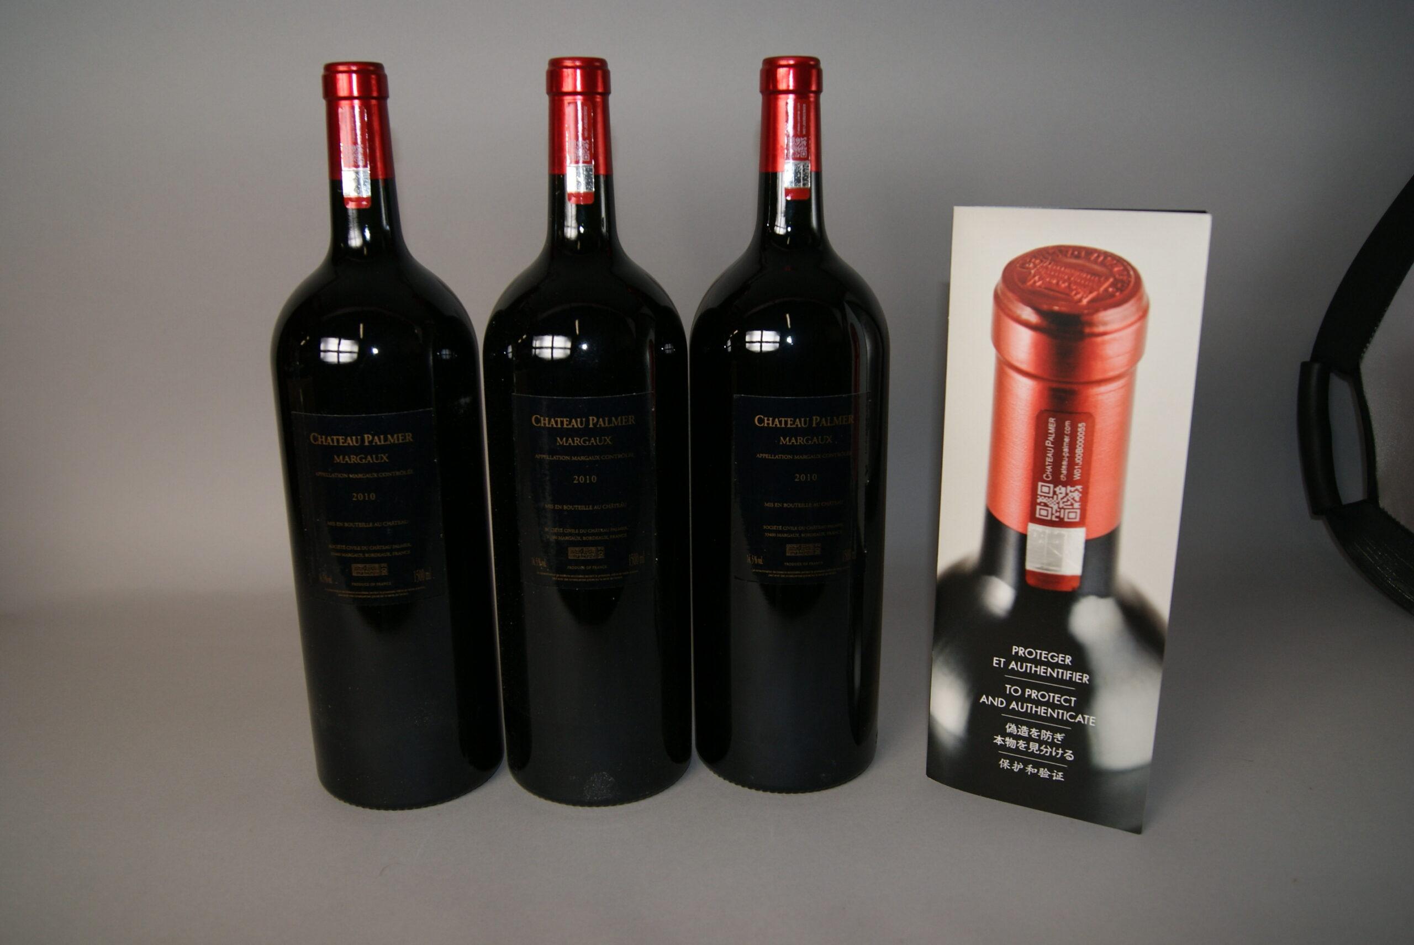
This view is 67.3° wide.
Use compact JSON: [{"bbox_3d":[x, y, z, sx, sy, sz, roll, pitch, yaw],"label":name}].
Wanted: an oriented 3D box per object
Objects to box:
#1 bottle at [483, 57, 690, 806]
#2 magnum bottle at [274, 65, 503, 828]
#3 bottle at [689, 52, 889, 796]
[{"bbox_3d":[-0.059,-0.016,0.529,0.100,0.358,0.100,-2,14,-5],"label":"bottle"},{"bbox_3d":[-0.163,-0.016,0.533,0.100,0.358,0.100,-3,14,-10],"label":"magnum bottle"},{"bbox_3d":[0.041,-0.019,0.539,0.100,0.358,0.100,-1,14,-3],"label":"bottle"}]

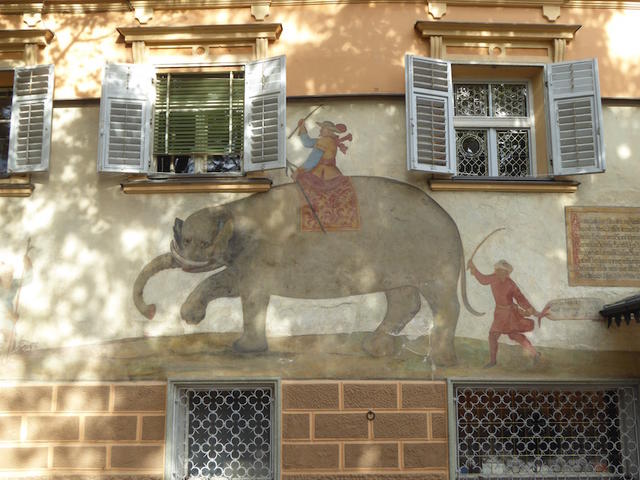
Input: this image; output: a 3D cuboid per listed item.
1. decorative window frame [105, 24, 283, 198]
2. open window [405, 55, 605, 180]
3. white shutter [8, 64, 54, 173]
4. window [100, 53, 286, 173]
[{"bbox_3d":[-1.391,-1.496,9.747,1.953,1.967,0.306,0,-10,2],"label":"decorative window frame"},{"bbox_3d":[2.023,-1.358,9.458,2.125,1.357,0.366,0,-10,-2],"label":"open window"},{"bbox_3d":[-3.402,-1.428,10.031,0.550,1.286,0.056,-3,-11,16],"label":"white shutter"},{"bbox_3d":[-1.435,-1.409,9.728,2.123,1.357,0.395,0,-10,2],"label":"window"}]

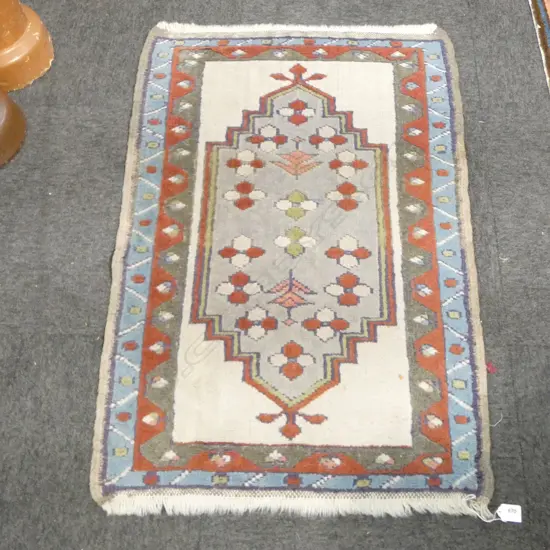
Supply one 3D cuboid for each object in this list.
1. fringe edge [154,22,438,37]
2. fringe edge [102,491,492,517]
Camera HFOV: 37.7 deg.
[{"bbox_3d":[0.051,-0.632,2.058,0.726,0.015,0.041,1,65,3],"label":"fringe edge"},{"bbox_3d":[0.039,0.440,1.553,0.754,0.015,0.046,0,65,2],"label":"fringe edge"}]

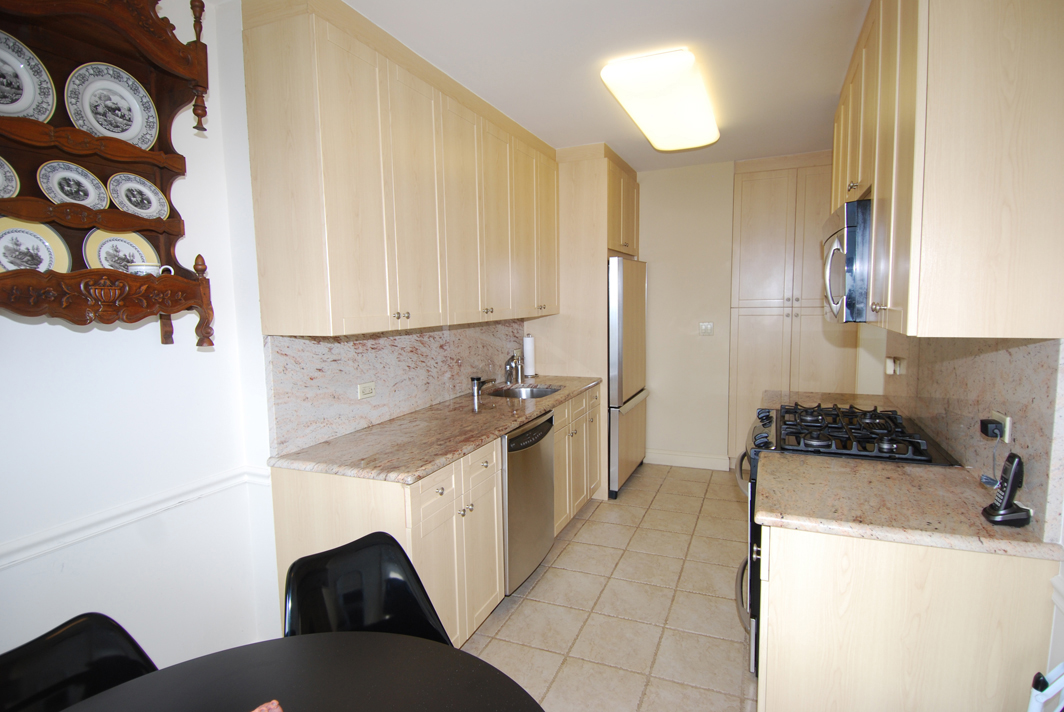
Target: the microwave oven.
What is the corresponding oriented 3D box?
[{"bbox_3d":[1.317,-0.340,2.023,0.390,0.395,0.760,1,5,23],"label":"microwave oven"}]

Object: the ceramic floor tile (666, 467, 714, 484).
[{"bbox_3d":[1.321,1.002,4.469,0.334,0.010,0.330,1,6,24],"label":"ceramic floor tile"}]

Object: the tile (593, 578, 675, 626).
[{"bbox_3d":[0.507,1.208,2.617,0.334,0.010,0.330,1,6,24],"label":"tile"}]

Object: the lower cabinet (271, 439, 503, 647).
[{"bbox_3d":[-0.533,0.814,2.145,0.626,0.870,0.632,1,5,23],"label":"lower cabinet"}]

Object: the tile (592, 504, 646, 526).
[{"bbox_3d":[0.600,1.099,3.680,0.334,0.010,0.330,1,6,24],"label":"tile"}]

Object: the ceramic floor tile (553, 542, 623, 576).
[{"bbox_3d":[0.328,1.167,3.063,0.334,0.010,0.330,1,6,24],"label":"ceramic floor tile"}]

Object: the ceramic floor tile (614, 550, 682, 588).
[{"bbox_3d":[0.641,1.164,2.912,0.334,0.015,0.334,1,6,24],"label":"ceramic floor tile"}]

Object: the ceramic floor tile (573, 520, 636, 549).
[{"bbox_3d":[0.465,1.126,3.355,0.334,0.015,0.334,1,6,24],"label":"ceramic floor tile"}]

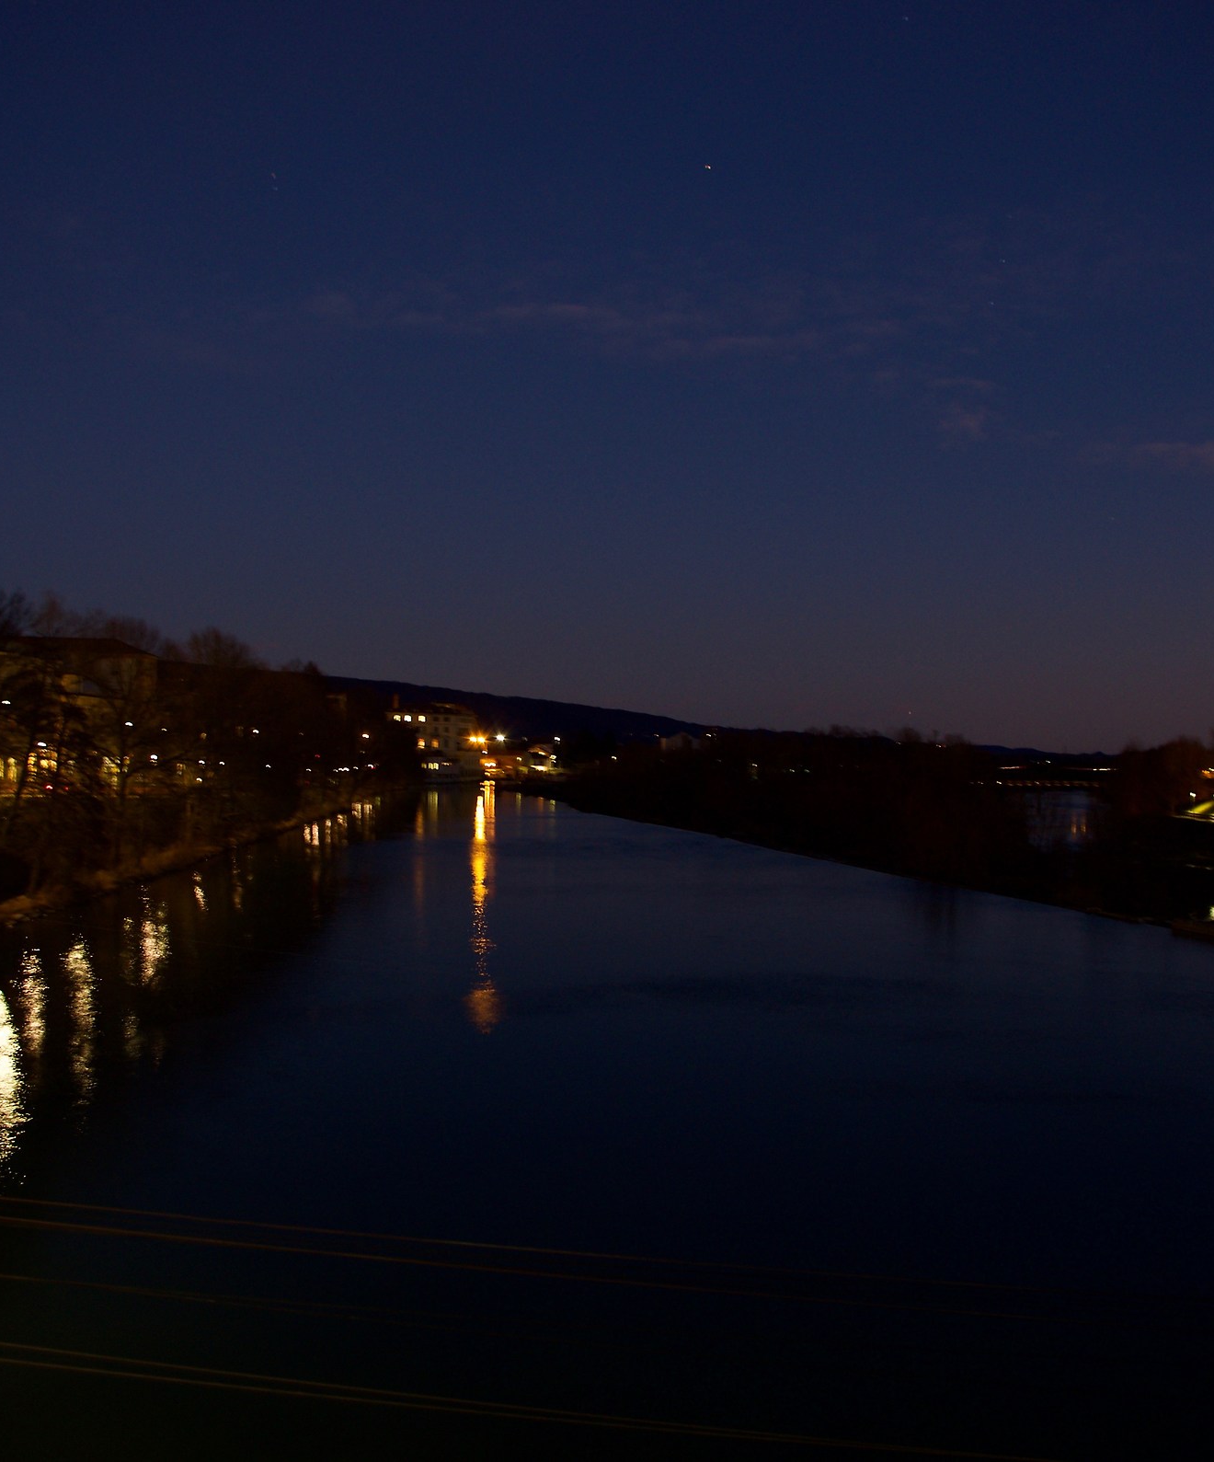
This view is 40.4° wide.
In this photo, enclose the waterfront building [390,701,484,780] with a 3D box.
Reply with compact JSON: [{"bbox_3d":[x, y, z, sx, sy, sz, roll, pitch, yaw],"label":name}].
[{"bbox_3d":[-45.000,2.700,438.000,21.300,20.500,14.000,0,-1,22],"label":"waterfront building"}]

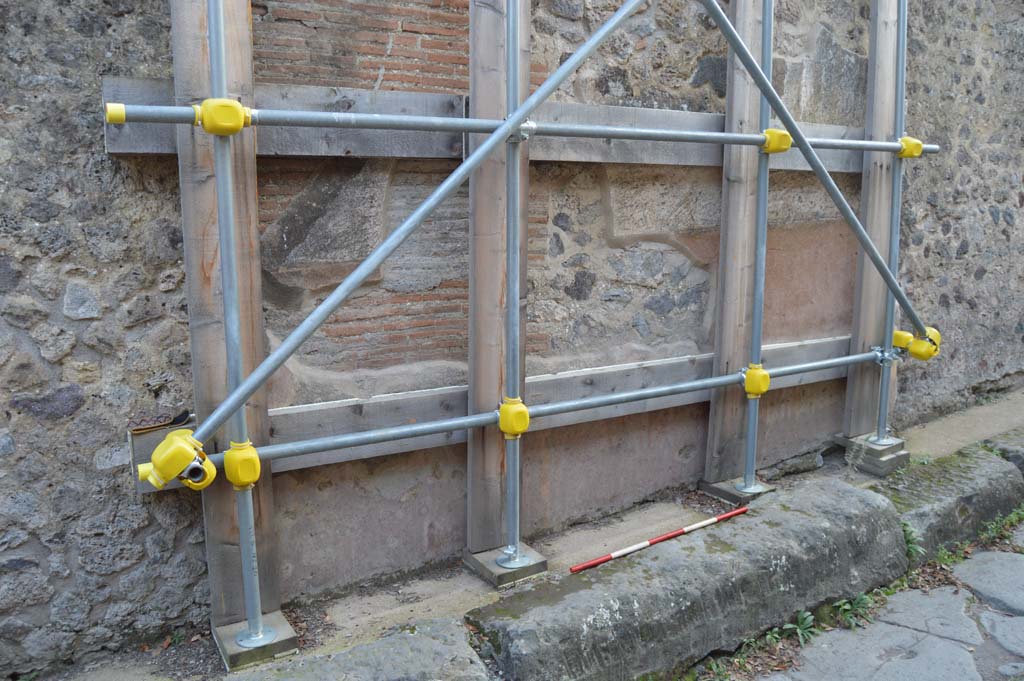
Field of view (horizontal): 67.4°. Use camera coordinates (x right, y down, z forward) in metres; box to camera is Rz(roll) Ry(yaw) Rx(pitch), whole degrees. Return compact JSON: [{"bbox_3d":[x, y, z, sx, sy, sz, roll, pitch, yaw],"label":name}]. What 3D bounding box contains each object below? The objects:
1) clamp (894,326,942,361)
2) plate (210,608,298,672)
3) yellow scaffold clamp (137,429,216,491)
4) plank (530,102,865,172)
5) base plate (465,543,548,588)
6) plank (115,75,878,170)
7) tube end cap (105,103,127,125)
[{"bbox_3d":[2.123,0.011,4.013,0.155,0.155,0.190,-6,11,-28],"label":"clamp"},{"bbox_3d":[-0.876,1.002,2.616,0.232,0.054,0.275,-6,11,-30],"label":"plate"},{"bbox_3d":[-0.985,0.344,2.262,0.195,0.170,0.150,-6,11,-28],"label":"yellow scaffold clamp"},{"bbox_3d":[0.894,-0.901,3.468,2.340,0.230,0.050,-6,11,-28],"label":"plank"},{"bbox_3d":[-0.026,0.882,3.076,0.235,0.050,0.280,-6,11,-28],"label":"base plate"},{"bbox_3d":[0.347,-0.843,3.165,3.580,0.230,0.050,-6,11,-28],"label":"plank"},{"bbox_3d":[-1.075,-0.619,2.086,0.054,0.054,0.054,-6,11,-28],"label":"tube end cap"}]

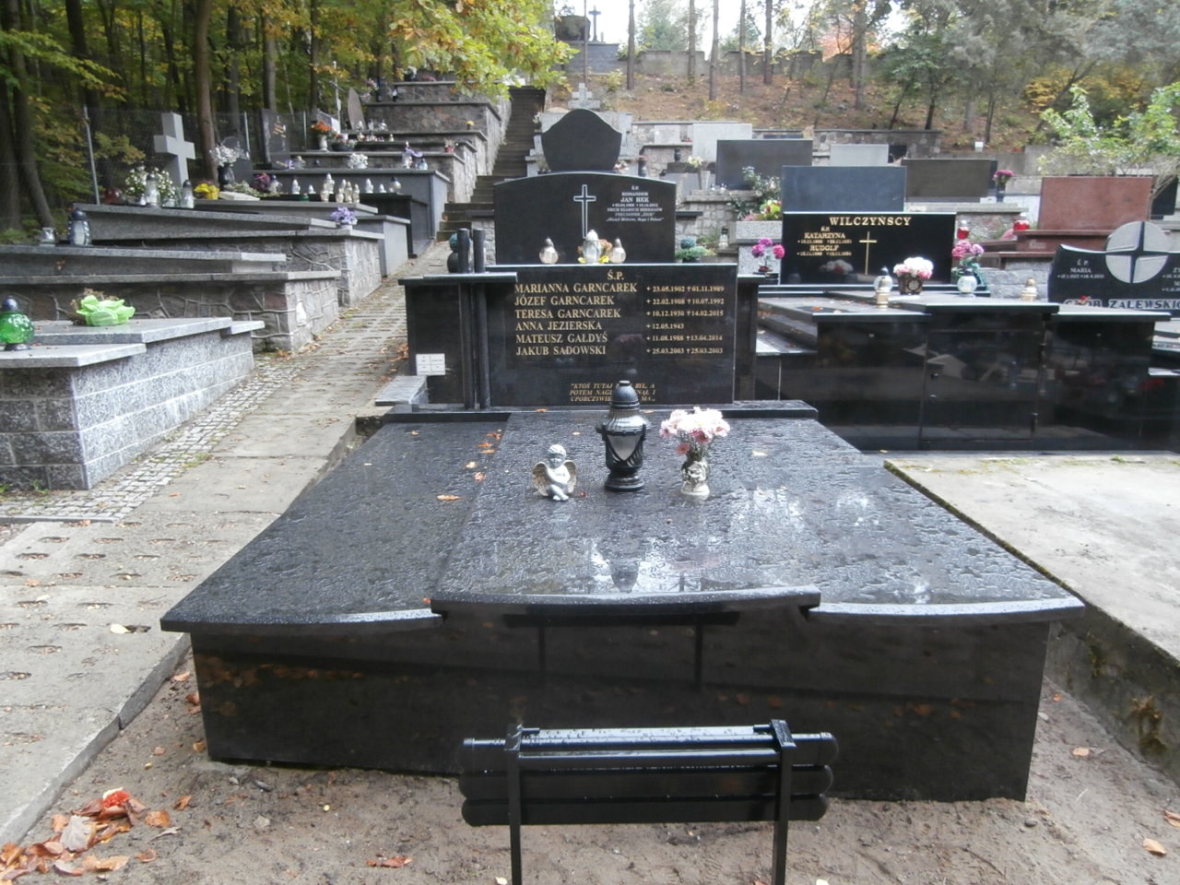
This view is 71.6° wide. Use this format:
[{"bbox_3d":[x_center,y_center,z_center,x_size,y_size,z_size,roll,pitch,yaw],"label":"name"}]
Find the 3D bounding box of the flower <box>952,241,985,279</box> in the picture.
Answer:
[{"bbox_3d":[2.823,-1.350,6.102,0.250,0.309,0.220,-1,13,-1],"label":"flower"}]

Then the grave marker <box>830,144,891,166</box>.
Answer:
[{"bbox_3d":[4.086,-4.338,12.439,0.900,0.420,0.120,-1,13,-1],"label":"grave marker"}]

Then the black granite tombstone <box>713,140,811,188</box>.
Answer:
[{"bbox_3d":[2.091,-3.367,9.845,1.150,0.560,0.100,-1,13,-1],"label":"black granite tombstone"}]

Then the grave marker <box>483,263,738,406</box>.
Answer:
[{"bbox_3d":[0.115,-0.611,4.661,1.433,0.793,0.090,-1,13,-1],"label":"grave marker"}]

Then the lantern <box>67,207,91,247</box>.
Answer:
[{"bbox_3d":[-4.413,-1.858,7.062,0.185,0.345,0.185,-1,13,-1],"label":"lantern"}]

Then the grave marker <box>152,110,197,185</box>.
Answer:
[{"bbox_3d":[-5.215,-3.668,10.319,0.180,1.020,0.540,2,13,12],"label":"grave marker"}]

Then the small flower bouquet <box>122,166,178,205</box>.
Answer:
[{"bbox_3d":[-4.885,-2.849,9.080,0.530,0.430,0.470,-5,14,-18],"label":"small flower bouquet"}]

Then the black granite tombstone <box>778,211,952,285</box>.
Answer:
[{"bbox_3d":[1.929,-1.347,5.701,1.210,0.490,0.090,-1,13,-3],"label":"black granite tombstone"}]

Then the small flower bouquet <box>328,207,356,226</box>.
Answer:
[{"bbox_3d":[-2.755,-2.514,9.106,0.290,0.220,0.280,-1,13,-1],"label":"small flower bouquet"}]

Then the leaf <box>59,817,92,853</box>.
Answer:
[{"bbox_3d":[-1.234,0.942,1.965,0.085,0.040,0.100,-1,13,-1],"label":"leaf"}]

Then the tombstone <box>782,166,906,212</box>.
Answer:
[{"bbox_3d":[2.339,-2.288,7.534,1.120,0.530,0.100,-1,13,-1],"label":"tombstone"}]

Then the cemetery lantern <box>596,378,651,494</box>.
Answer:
[{"bbox_3d":[0.137,-0.037,3.232,0.200,0.414,0.180,-1,13,-1],"label":"cemetery lantern"}]

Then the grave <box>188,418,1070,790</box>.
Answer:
[{"bbox_3d":[0.081,0.453,3.594,2.541,0.650,2.619,-1,13,-1],"label":"grave"}]

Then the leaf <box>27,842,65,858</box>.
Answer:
[{"bbox_3d":[-1.325,0.988,1.991,0.088,0.022,0.050,-1,13,-1],"label":"leaf"}]

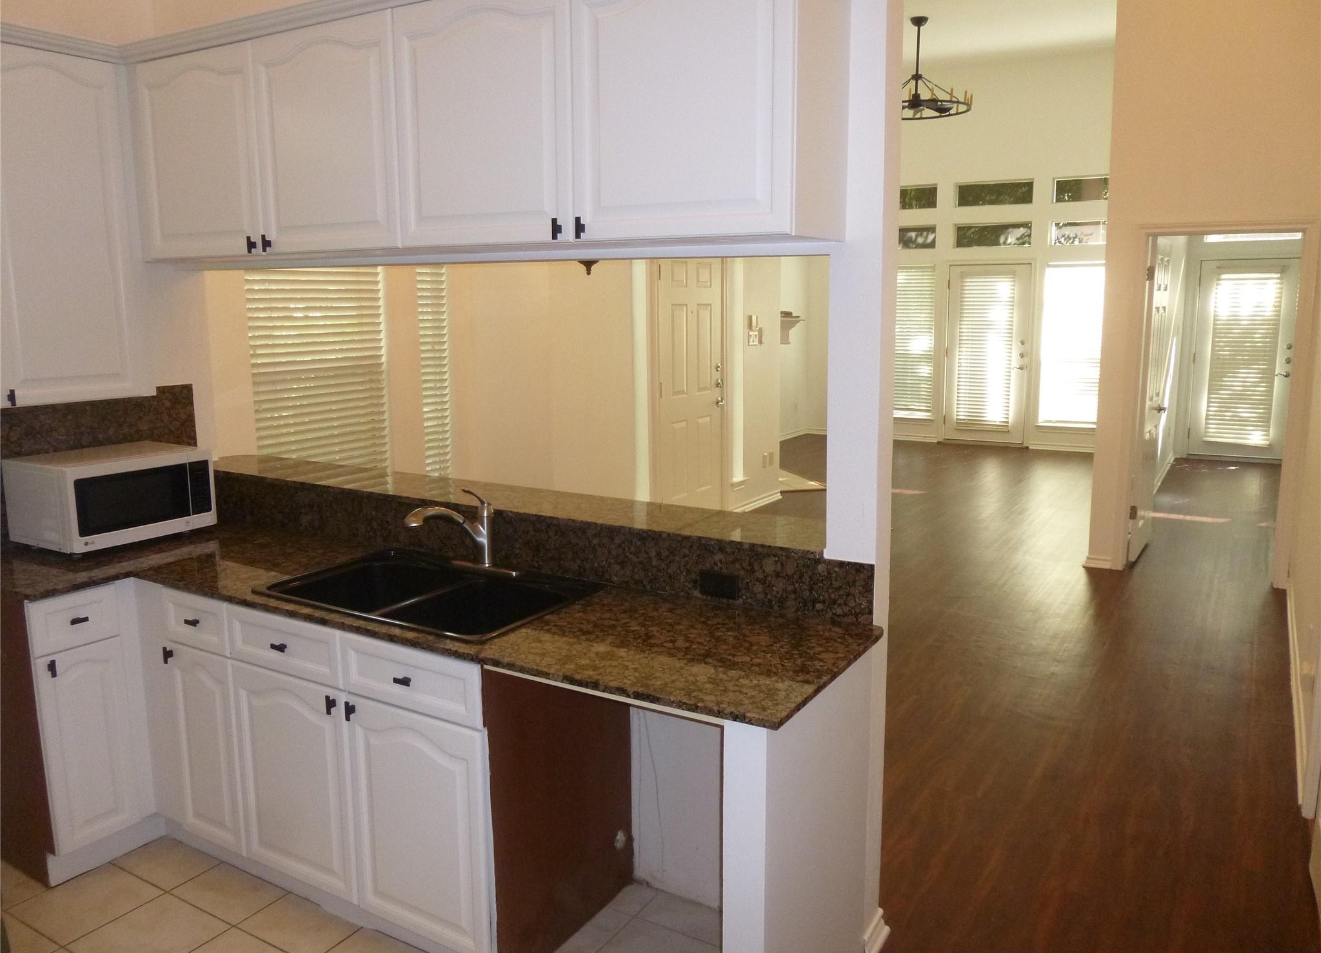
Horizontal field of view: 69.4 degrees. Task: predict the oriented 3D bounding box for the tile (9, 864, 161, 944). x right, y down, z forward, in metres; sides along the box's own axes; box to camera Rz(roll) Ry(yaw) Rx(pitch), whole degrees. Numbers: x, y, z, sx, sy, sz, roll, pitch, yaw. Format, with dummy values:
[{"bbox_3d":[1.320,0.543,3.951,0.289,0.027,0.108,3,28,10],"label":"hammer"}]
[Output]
[{"bbox_3d":[-1.650,1.230,2.752,0.305,0.010,0.305,5,12,31],"label":"tile"}]

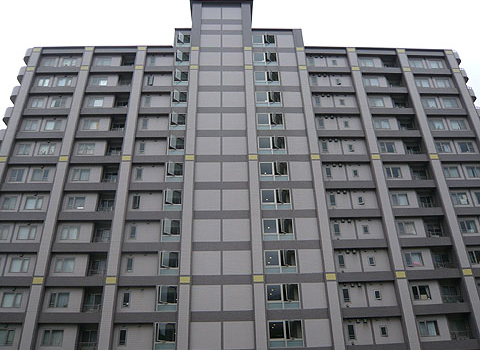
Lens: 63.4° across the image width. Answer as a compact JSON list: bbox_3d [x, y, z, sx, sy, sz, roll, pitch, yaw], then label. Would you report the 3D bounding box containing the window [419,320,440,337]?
[{"bbox_3d":[15.264,12.359,31.278,1.600,1.260,0.150,0,-29,-2],"label":"window"}]

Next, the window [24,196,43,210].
[{"bbox_3d":[-19.125,2.566,36.025,1.730,1.400,0.150,0,-28,-2],"label":"window"}]

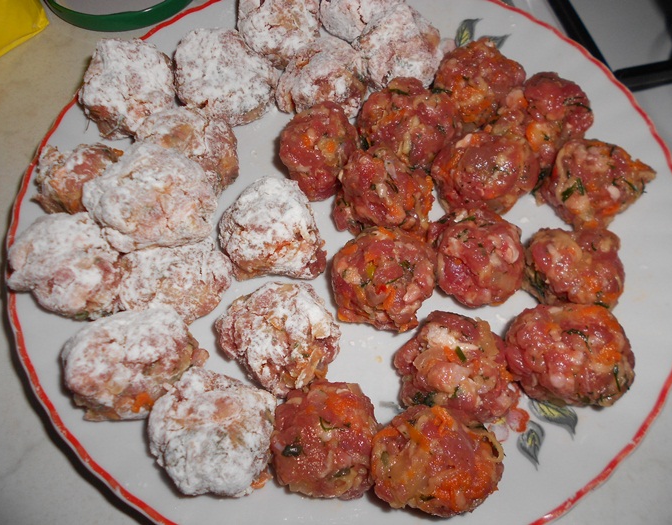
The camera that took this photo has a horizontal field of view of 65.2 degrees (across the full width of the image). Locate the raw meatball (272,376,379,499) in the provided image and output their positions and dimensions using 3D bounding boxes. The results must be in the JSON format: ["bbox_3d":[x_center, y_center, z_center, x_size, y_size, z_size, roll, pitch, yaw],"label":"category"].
[{"bbox_3d":[-0.004,0.058,0.174,0.036,0.032,0.037,-4,63,0],"label":"raw meatball"}]

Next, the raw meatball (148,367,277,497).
[{"bbox_3d":[-0.040,0.054,0.172,0.041,0.036,0.040,-4,63,0],"label":"raw meatball"}]

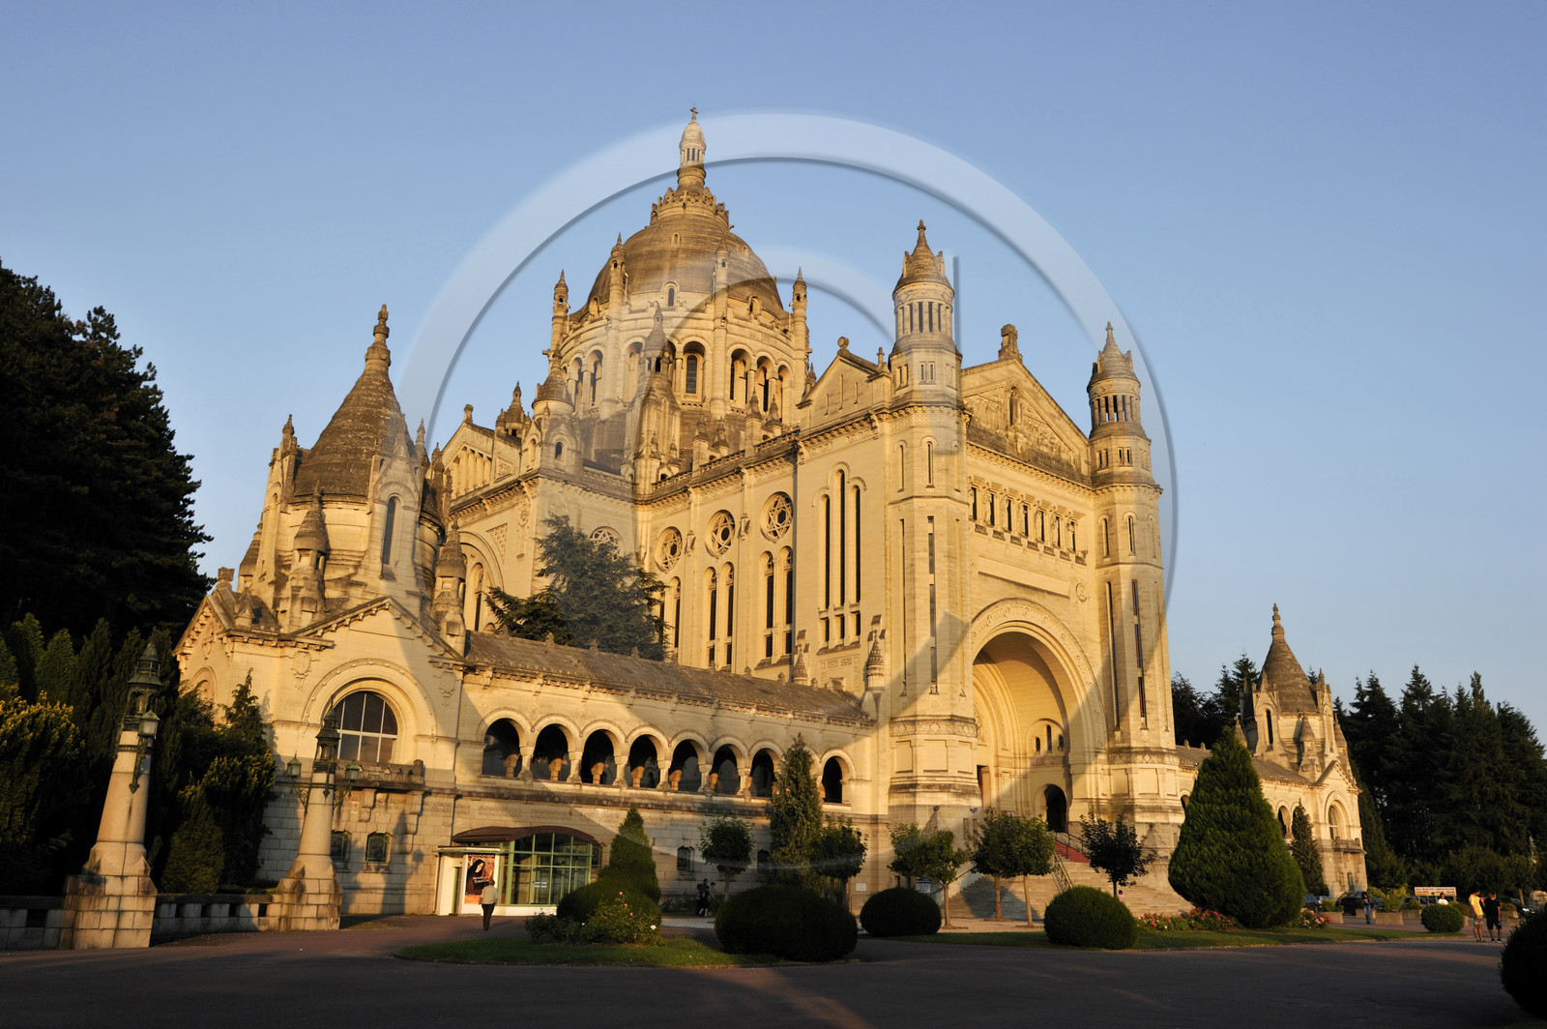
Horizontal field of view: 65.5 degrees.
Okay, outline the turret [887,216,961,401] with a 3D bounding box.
[{"bbox_3d":[11.341,-14.980,90.989,5.232,16.050,5.232,1,-17,0],"label":"turret"}]

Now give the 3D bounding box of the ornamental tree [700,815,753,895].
[{"bbox_3d":[-2.238,16.997,57.821,2.558,4.907,2.558,1,-17,0],"label":"ornamental tree"}]

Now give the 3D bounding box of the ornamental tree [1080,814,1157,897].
[{"bbox_3d":[15.557,16.265,55.049,3.200,4.883,3.000,-3,-18,15],"label":"ornamental tree"}]

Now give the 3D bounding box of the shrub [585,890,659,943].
[{"bbox_3d":[-4.440,11.923,35.615,2.250,1.550,2.100,16,-22,-40],"label":"shrub"}]

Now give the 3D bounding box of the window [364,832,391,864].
[{"bbox_3d":[-17.769,14.972,53.963,1.150,1.500,0.300,16,-22,-40],"label":"window"}]

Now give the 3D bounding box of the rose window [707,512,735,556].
[{"bbox_3d":[-4.150,1.526,94.889,0.450,3.650,3.600,16,-22,-40],"label":"rose window"}]

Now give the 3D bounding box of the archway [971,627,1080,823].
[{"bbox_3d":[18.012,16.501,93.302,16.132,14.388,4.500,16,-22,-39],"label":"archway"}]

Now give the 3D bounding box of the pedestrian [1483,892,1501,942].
[{"bbox_3d":[25.793,14.428,43.121,0.560,1.730,0.400,-5,-18,21],"label":"pedestrian"}]

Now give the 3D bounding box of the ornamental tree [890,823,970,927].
[{"bbox_3d":[7.088,16.292,54.439,3.432,4.561,3.089,1,-17,0],"label":"ornamental tree"}]

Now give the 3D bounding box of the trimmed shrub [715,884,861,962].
[{"bbox_3d":[0.288,9.183,27.219,3.250,1.600,2.800,1,-17,1],"label":"trimmed shrub"}]

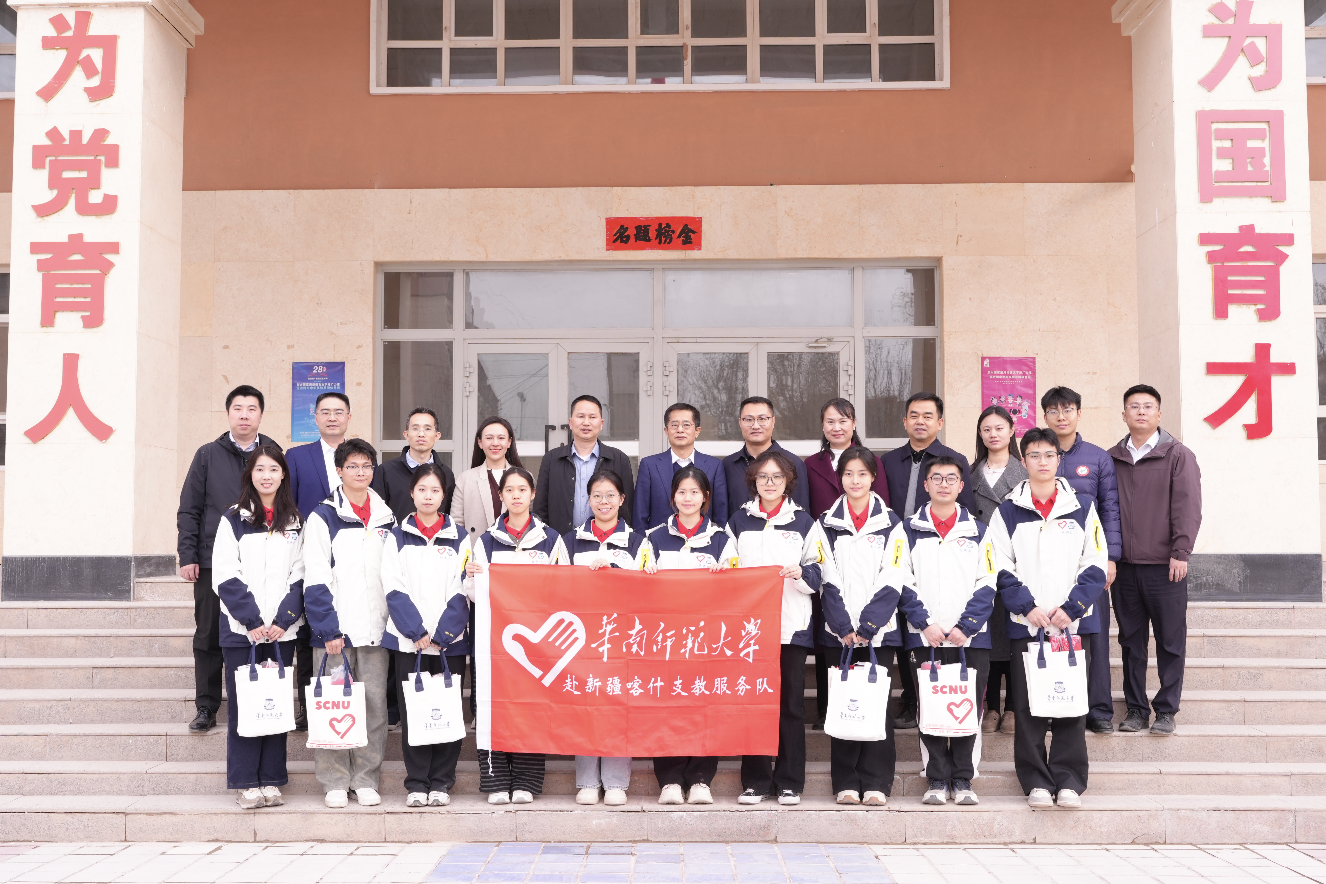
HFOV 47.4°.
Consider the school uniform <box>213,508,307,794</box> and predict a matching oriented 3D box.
[{"bbox_3d":[-1.952,0.998,7.296,0.440,1.365,0.310,1,-4,-18],"label":"school uniform"}]

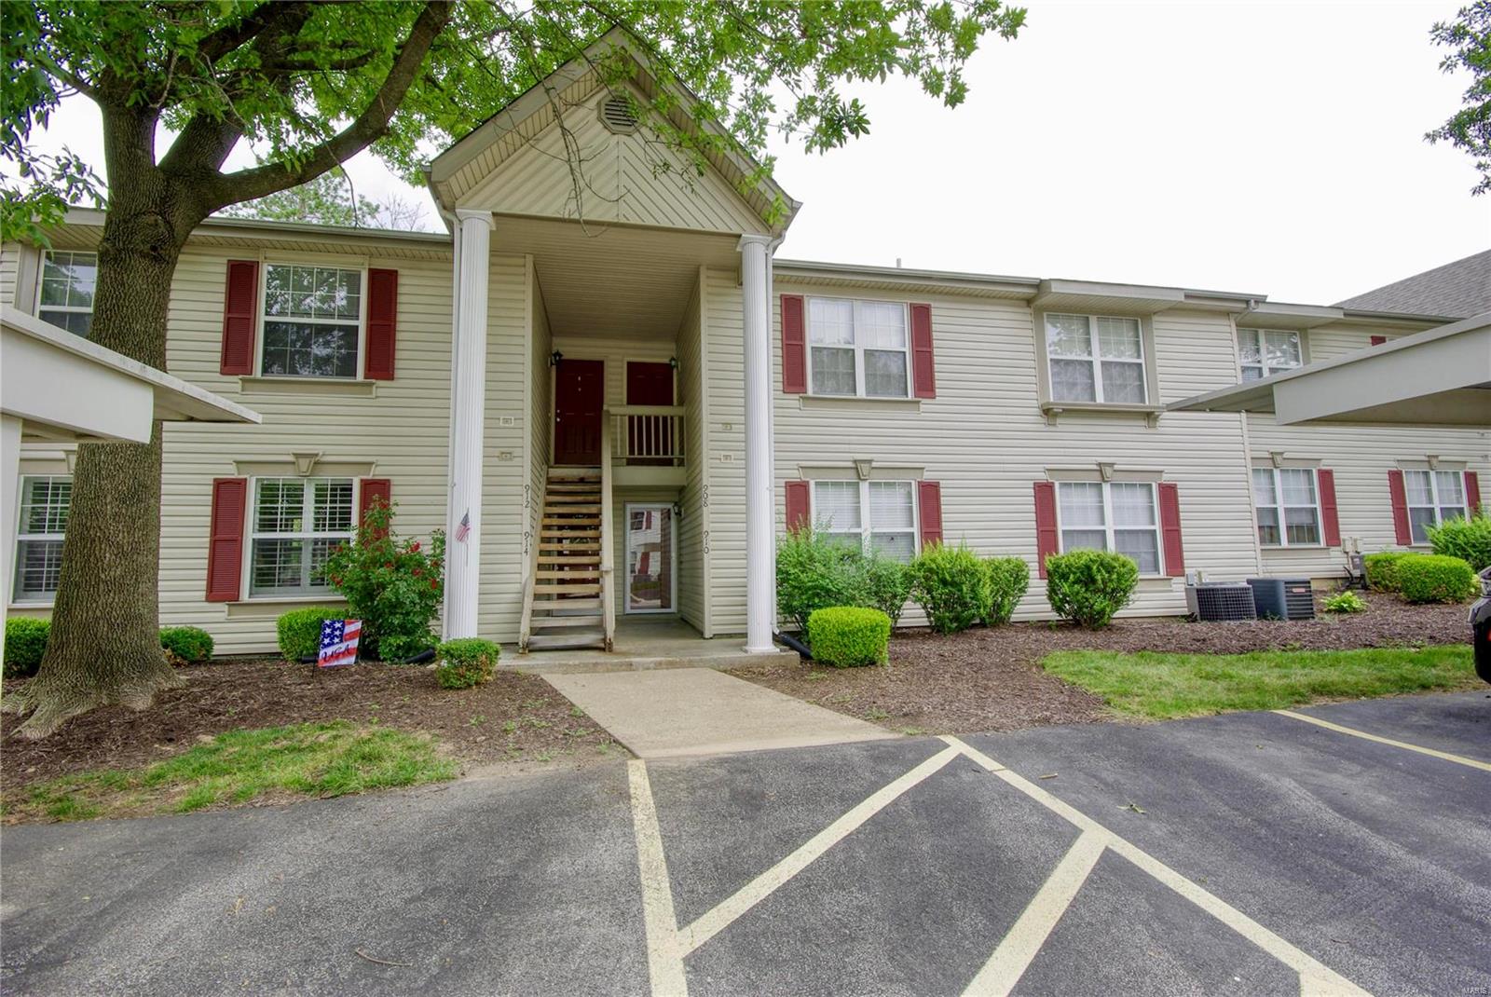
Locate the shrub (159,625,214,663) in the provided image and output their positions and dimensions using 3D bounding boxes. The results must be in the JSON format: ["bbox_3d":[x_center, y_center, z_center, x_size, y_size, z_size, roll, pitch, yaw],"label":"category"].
[{"bbox_3d":[-6.435,1.657,7.074,0.640,0.410,0.600,0,-6,-10],"label":"shrub"}]

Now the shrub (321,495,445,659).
[{"bbox_3d":[-4.171,0.933,7.210,1.200,1.840,1.080,0,-6,-10],"label":"shrub"}]

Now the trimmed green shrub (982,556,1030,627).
[{"bbox_3d":[3.619,1.332,8.918,0.809,1.000,0.809,0,-6,-11],"label":"trimmed green shrub"}]

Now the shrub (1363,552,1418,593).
[{"bbox_3d":[11.878,1.349,11.442,0.800,0.730,0.750,0,-6,-10],"label":"shrub"}]

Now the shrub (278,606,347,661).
[{"bbox_3d":[-4.987,1.568,7.232,0.712,0.589,0.676,0,-6,-11],"label":"shrub"}]

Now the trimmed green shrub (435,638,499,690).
[{"bbox_3d":[-2.648,1.562,5.939,0.570,0.430,0.560,0,-6,-10],"label":"trimmed green shrub"}]

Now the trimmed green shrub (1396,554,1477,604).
[{"bbox_3d":[11.646,1.356,10.485,0.847,0.793,0.847,0,-6,-11],"label":"trimmed green shrub"}]

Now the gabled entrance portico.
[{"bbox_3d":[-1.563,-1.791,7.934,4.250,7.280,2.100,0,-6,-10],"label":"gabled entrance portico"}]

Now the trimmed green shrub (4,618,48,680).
[{"bbox_3d":[-7.756,1.604,6.684,0.800,0.580,0.780,0,-6,-10],"label":"trimmed green shrub"}]

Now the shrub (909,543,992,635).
[{"bbox_3d":[2.820,1.237,8.614,1.020,1.230,0.960,0,-6,-10],"label":"shrub"}]

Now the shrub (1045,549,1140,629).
[{"bbox_3d":[5.035,1.311,9.043,1.150,1.133,1.093,0,-6,-11],"label":"shrub"}]

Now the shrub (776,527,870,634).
[{"bbox_3d":[0.985,1.138,8.249,1.291,1.462,1.227,0,-6,-11],"label":"shrub"}]

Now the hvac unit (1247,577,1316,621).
[{"bbox_3d":[8.228,1.522,9.556,0.570,0.585,0.600,0,-6,-10],"label":"hvac unit"}]

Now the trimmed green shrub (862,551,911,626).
[{"bbox_3d":[1.857,1.246,8.582,0.836,1.017,0.836,0,-6,-11],"label":"trimmed green shrub"}]

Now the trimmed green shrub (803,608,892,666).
[{"bbox_3d":[1.222,1.646,7.465,0.966,0.652,0.888,0,-6,-11],"label":"trimmed green shrub"}]

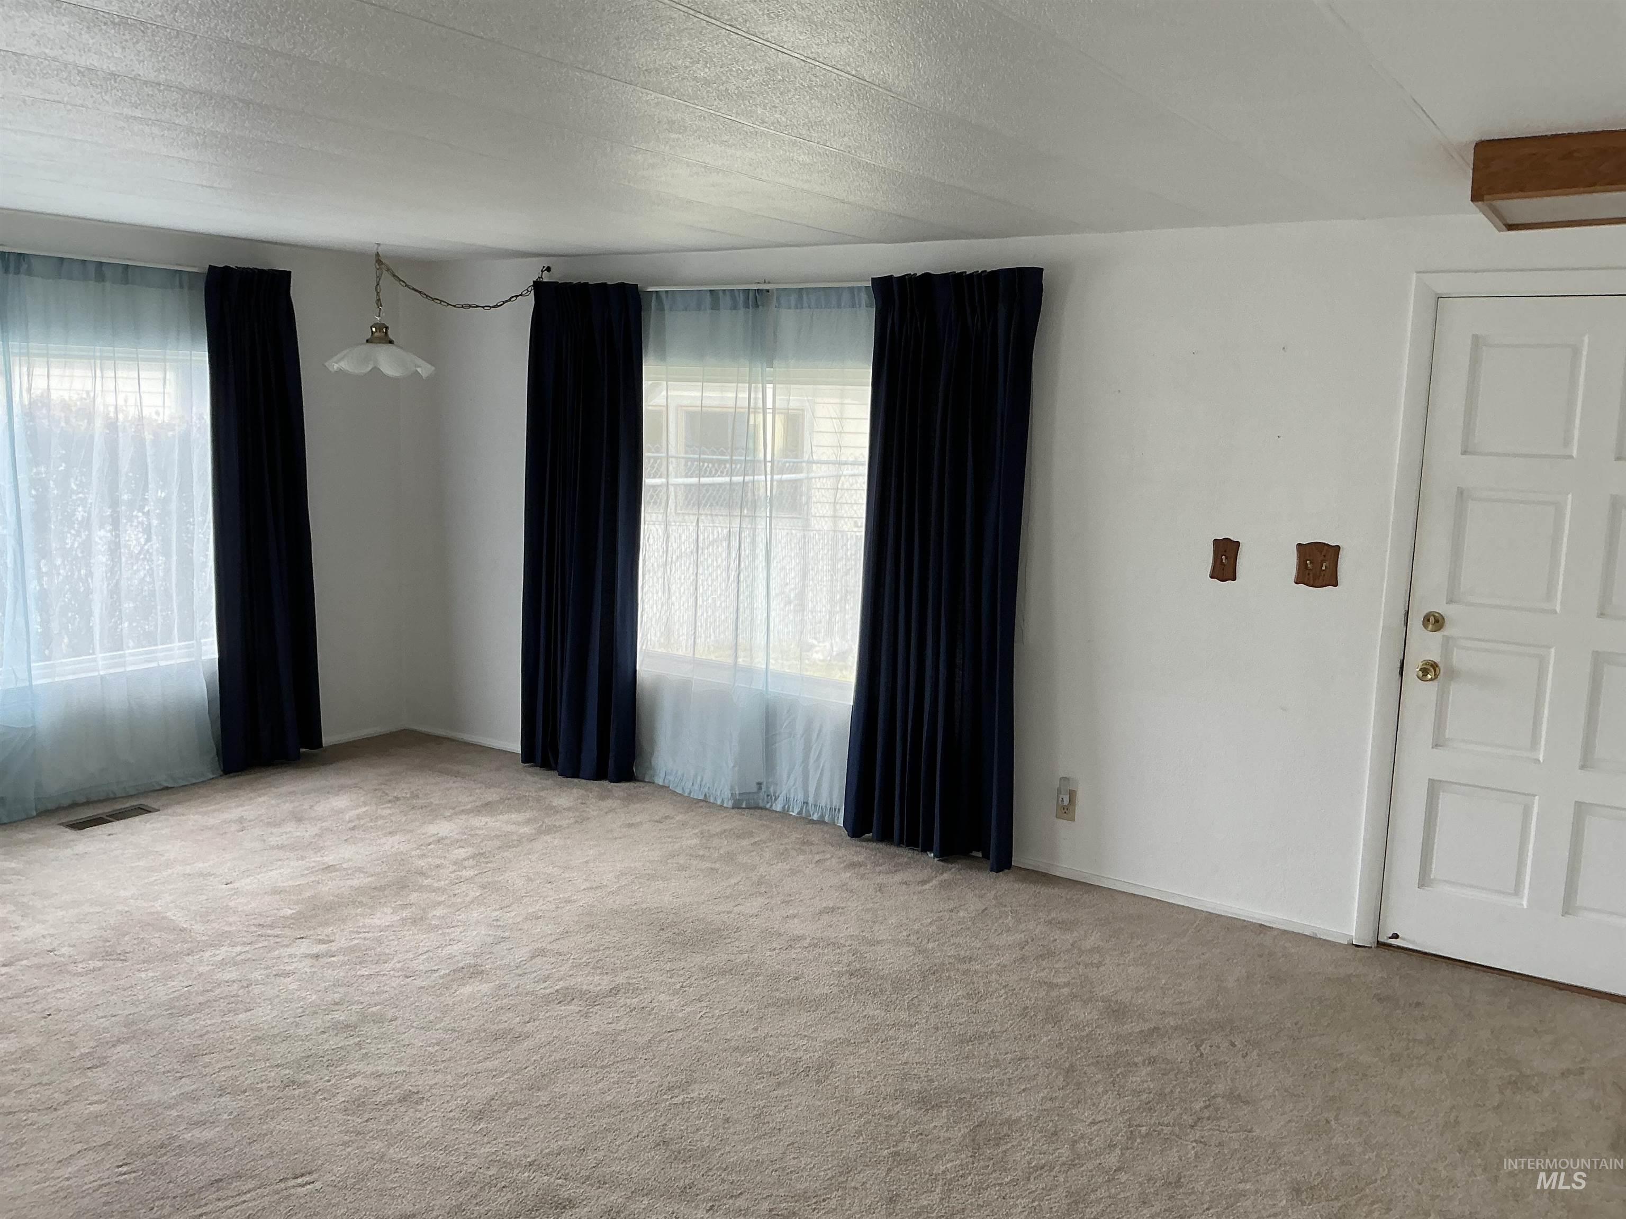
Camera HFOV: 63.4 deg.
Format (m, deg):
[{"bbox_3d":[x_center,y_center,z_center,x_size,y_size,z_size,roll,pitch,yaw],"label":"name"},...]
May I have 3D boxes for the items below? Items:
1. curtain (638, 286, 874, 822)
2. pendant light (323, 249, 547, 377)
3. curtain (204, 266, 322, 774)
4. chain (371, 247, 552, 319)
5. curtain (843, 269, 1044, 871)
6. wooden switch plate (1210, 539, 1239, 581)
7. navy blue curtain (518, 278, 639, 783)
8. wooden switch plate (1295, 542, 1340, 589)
[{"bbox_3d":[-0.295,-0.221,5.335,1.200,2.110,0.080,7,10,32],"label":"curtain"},{"bbox_3d":[-1.602,-1.265,5.634,0.920,0.540,0.440,-2,9,-21],"label":"pendant light"},{"bbox_3d":[-2.399,-0.372,5.770,0.130,2.150,0.470,7,10,32],"label":"curtain"},{"bbox_3d":[-1.497,-1.389,5.654,0.720,0.297,0.040,-2,9,-21],"label":"chain"},{"bbox_3d":[0.456,-0.139,4.818,0.670,2.130,0.140,7,10,32],"label":"curtain"},{"bbox_3d":[1.360,-0.163,4.335,0.085,0.140,0.020,7,10,32],"label":"wooden switch plate"},{"bbox_3d":[-1.018,-0.321,5.742,0.610,2.130,0.130,7,10,32],"label":"navy blue curtain"},{"bbox_3d":[1.605,-0.141,4.181,0.133,0.146,0.020,7,10,32],"label":"wooden switch plate"}]

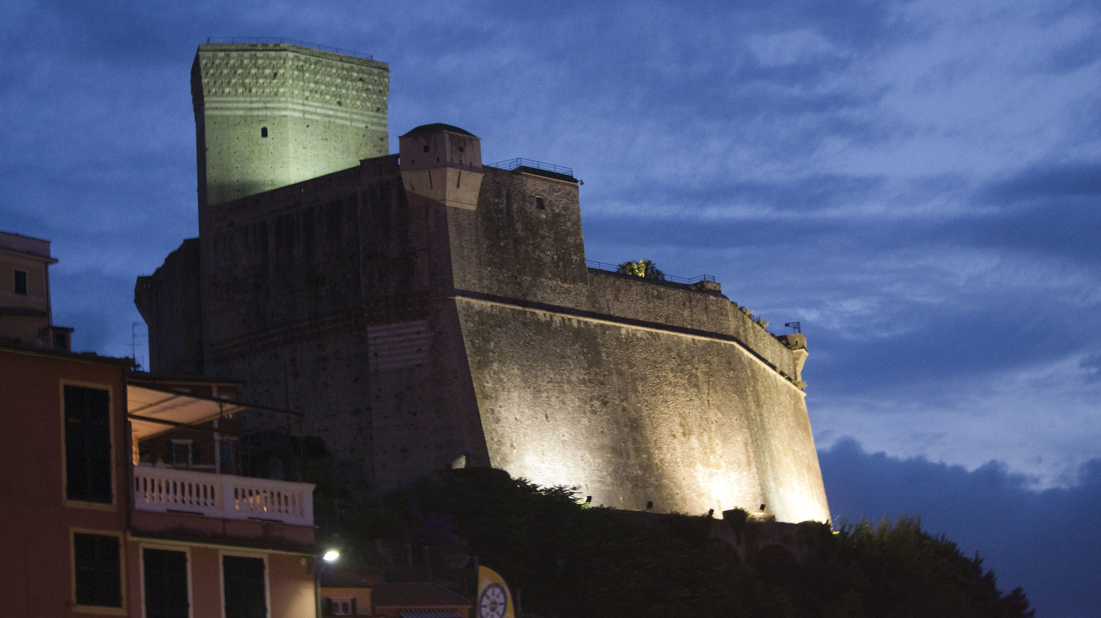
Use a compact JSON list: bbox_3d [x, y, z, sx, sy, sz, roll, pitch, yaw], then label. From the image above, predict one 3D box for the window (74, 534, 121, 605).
[{"bbox_3d":[-9.136,5.271,50.473,1.045,1.456,0.130,9,-20,-41],"label":"window"}]

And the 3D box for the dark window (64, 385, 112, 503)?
[{"bbox_3d":[-9.439,2.769,51.051,1.052,2.379,0.130,9,-20,-41],"label":"dark window"}]

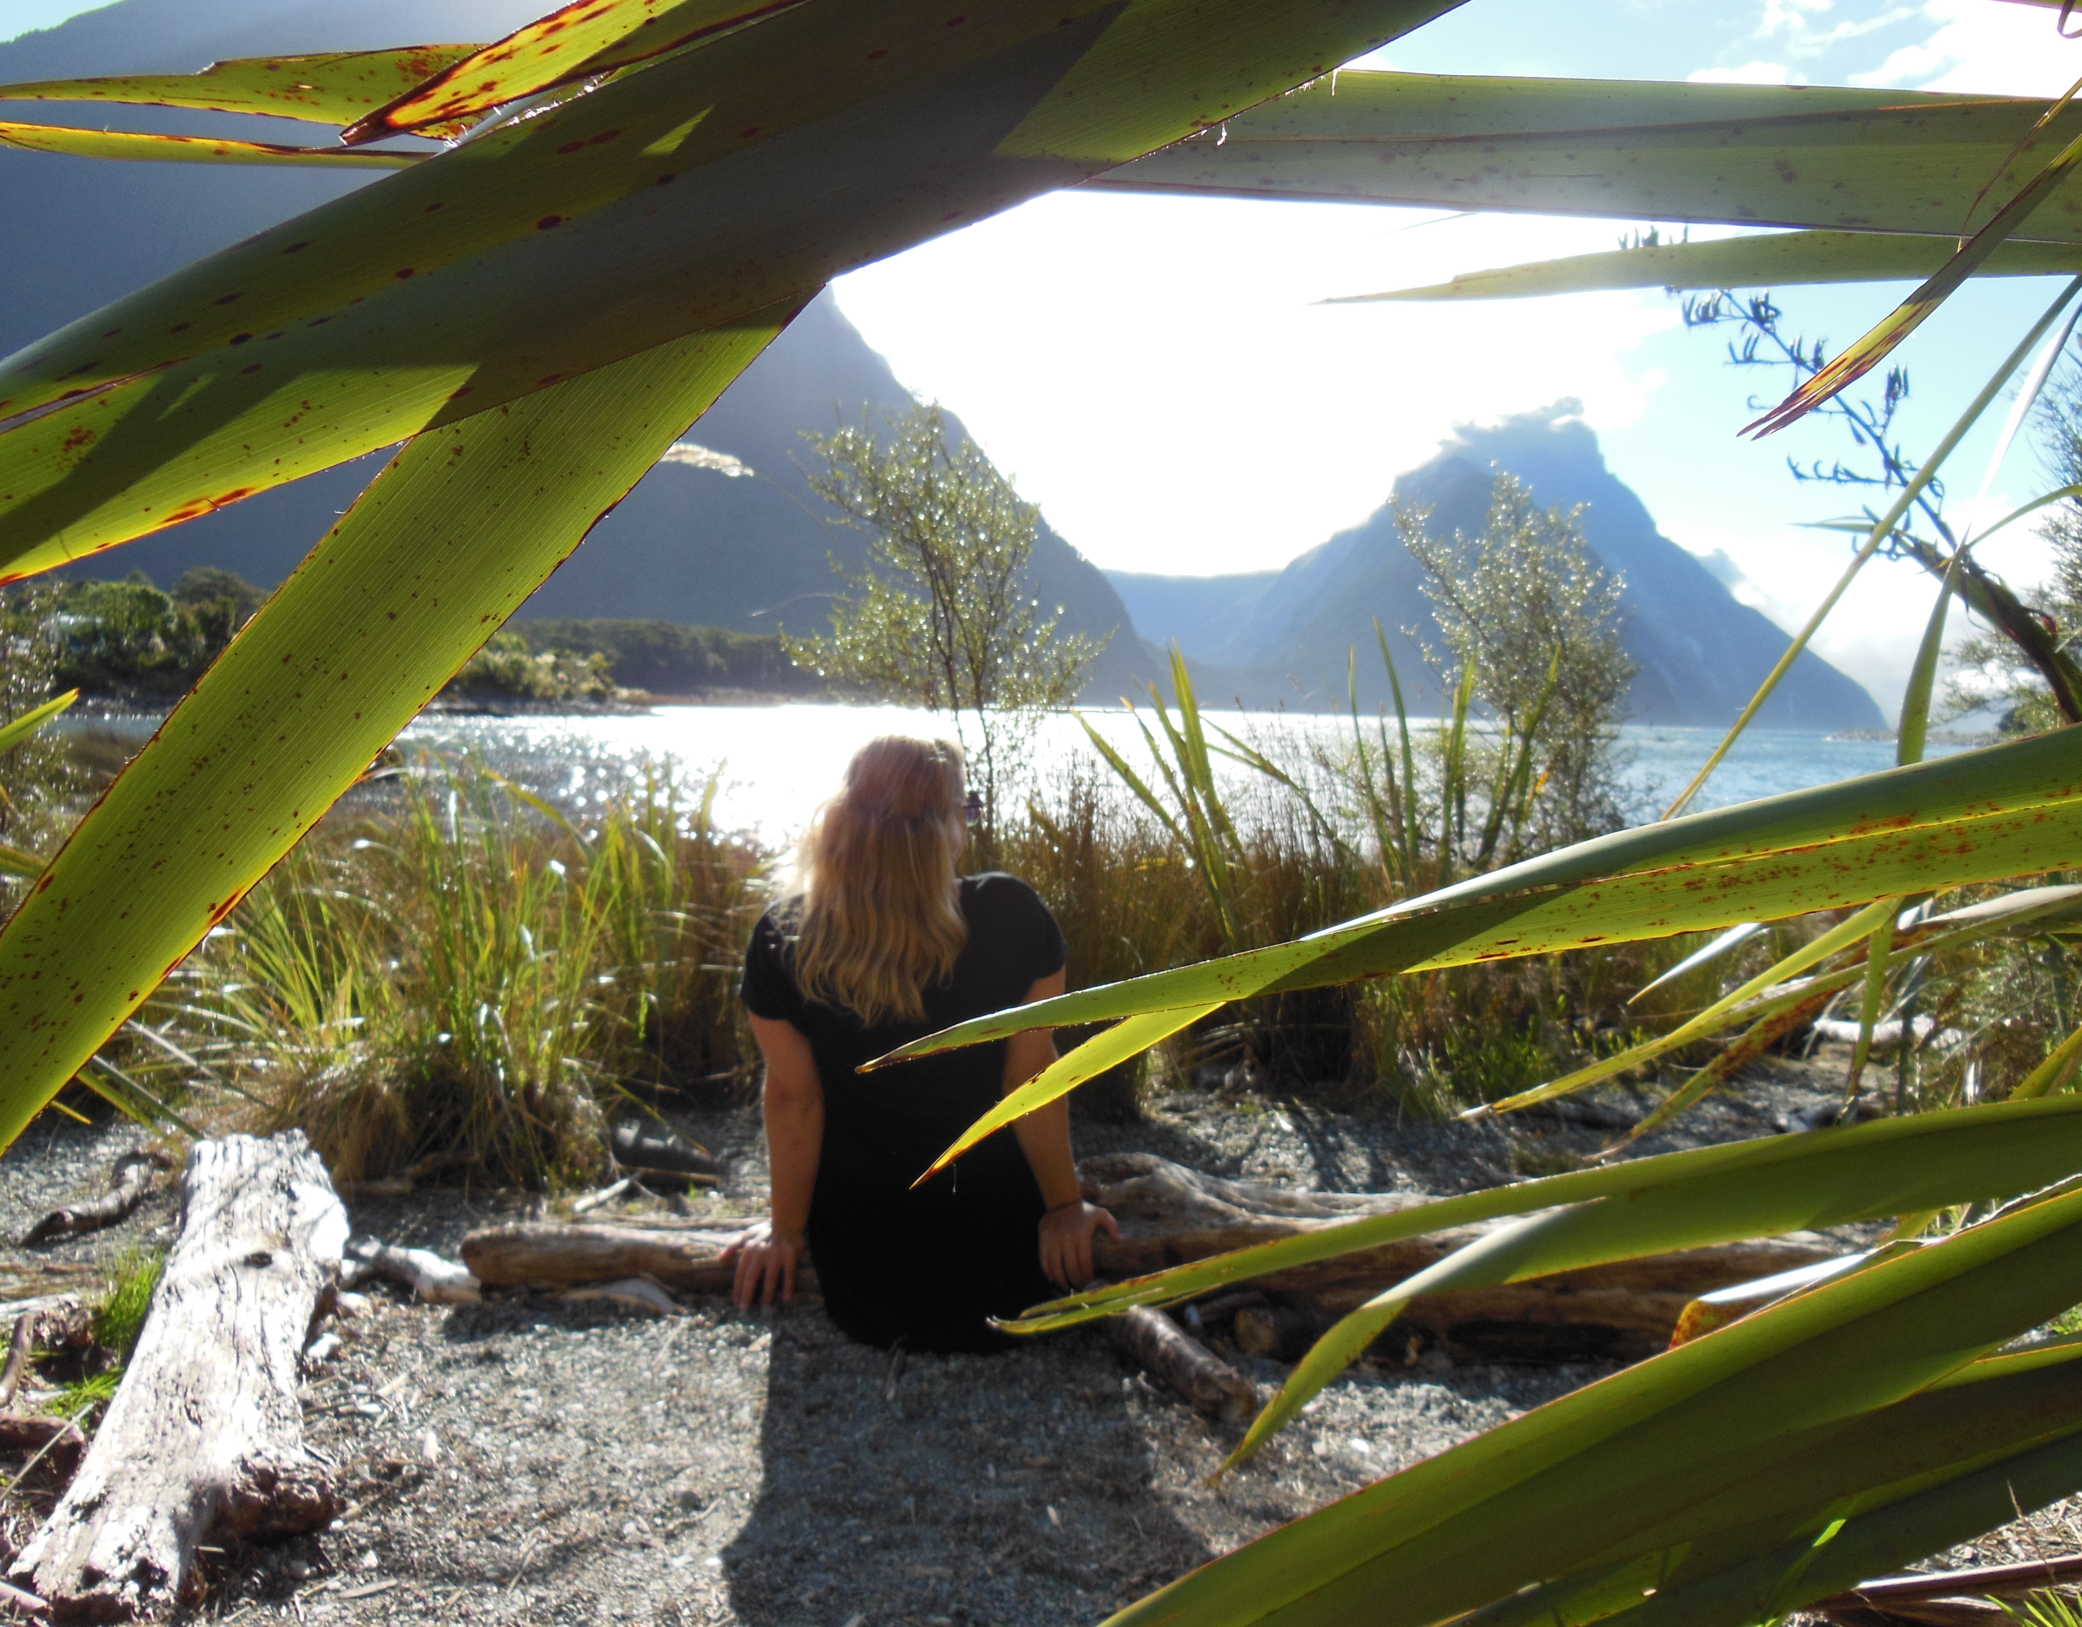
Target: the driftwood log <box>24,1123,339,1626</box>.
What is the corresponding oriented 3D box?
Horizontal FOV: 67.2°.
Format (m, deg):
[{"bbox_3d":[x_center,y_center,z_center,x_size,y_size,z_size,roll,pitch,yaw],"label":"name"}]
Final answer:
[{"bbox_3d":[-1.065,0.686,2.100,0.265,0.190,1.140,0,4,-21],"label":"driftwood log"}]

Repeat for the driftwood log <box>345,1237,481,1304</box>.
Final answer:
[{"bbox_3d":[-0.979,0.713,2.468,0.250,0.070,0.080,3,4,14],"label":"driftwood log"}]

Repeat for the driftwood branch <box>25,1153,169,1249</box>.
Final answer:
[{"bbox_3d":[-1.653,0.670,2.772,0.100,0.070,0.350,2,4,6],"label":"driftwood branch"}]

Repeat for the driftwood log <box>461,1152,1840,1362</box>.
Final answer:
[{"bbox_3d":[0.127,0.687,2.509,2.100,0.210,0.310,2,4,4],"label":"driftwood log"}]

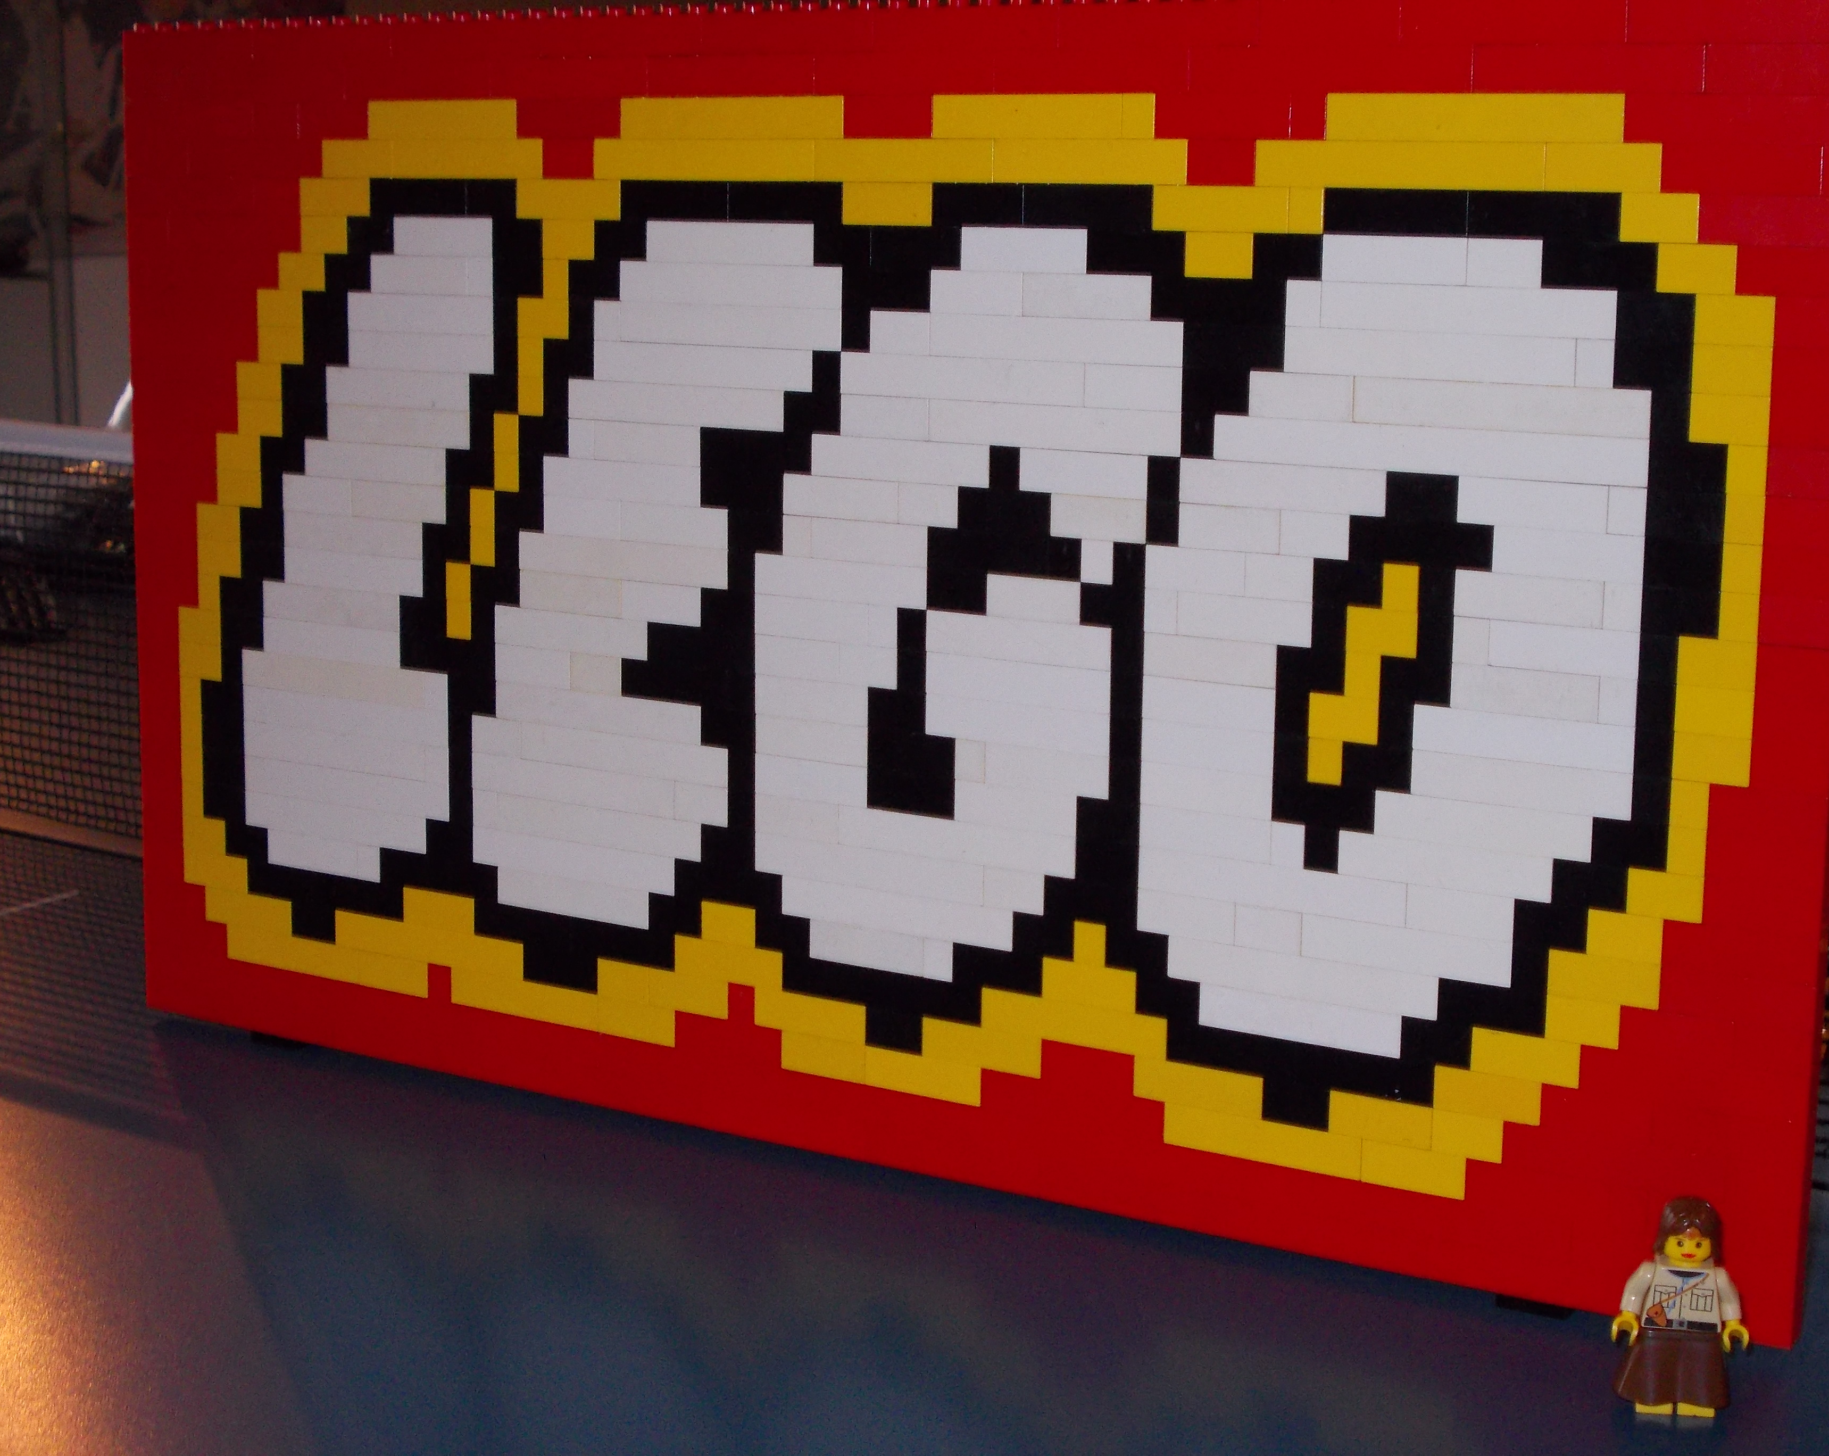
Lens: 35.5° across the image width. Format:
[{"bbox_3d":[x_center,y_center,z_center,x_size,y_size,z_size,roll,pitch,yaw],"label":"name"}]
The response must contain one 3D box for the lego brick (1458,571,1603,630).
[{"bbox_3d":[0.127,-0.027,0.586,0.032,0.010,0.008,7,13,31],"label":"lego brick"}]

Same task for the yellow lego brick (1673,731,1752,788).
[{"bbox_3d":[0.160,0.005,0.569,0.016,0.010,0.008,7,12,31],"label":"yellow lego brick"}]

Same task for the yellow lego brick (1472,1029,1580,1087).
[{"bbox_3d":[0.129,0.068,0.598,0.024,0.010,0.008,7,12,31],"label":"yellow lego brick"}]

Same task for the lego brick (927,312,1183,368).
[{"bbox_3d":[0.033,-0.086,0.633,0.064,0.010,0.008,7,12,31],"label":"lego brick"}]

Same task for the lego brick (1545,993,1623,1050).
[{"bbox_3d":[0.140,0.060,0.591,0.016,0.010,0.008,7,12,31],"label":"lego brick"}]

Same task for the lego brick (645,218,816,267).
[{"bbox_3d":[-0.041,-0.115,0.675,0.048,0.010,0.008,7,13,31],"label":"lego brick"}]

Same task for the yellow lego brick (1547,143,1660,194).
[{"bbox_3d":[0.137,-0.110,0.562,0.024,0.010,0.008,7,12,31],"label":"yellow lego brick"}]

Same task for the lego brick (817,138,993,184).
[{"bbox_3d":[-0.001,-0.128,0.645,0.048,0.010,0.008,7,12,31],"label":"lego brick"}]

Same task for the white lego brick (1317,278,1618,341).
[{"bbox_3d":[0.113,-0.085,0.581,0.064,0.010,0.008,7,12,31],"label":"white lego brick"}]

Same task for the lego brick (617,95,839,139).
[{"bbox_3d":[-0.041,-0.143,0.670,0.064,0.010,0.008,7,13,31],"label":"lego brick"}]

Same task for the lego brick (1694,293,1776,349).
[{"bbox_3d":[0.160,-0.079,0.553,0.016,0.010,0.008,7,12,31],"label":"lego brick"}]

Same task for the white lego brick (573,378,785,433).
[{"bbox_3d":[-0.056,-0.078,0.690,0.064,0.010,0.008,7,12,31],"label":"white lego brick"}]

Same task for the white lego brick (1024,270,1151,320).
[{"bbox_3d":[0.040,-0.095,0.628,0.032,0.010,0.008,7,12,31],"label":"white lego brick"}]

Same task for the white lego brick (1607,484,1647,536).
[{"bbox_3d":[0.143,-0.044,0.569,0.008,0.010,0.008,7,12,31],"label":"white lego brick"}]

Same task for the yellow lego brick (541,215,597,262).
[{"bbox_3d":[-0.082,-0.119,0.699,0.016,0.010,0.008,7,12,31],"label":"yellow lego brick"}]

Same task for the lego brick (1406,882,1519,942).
[{"bbox_3d":[0.116,0.038,0.601,0.024,0.010,0.008,7,12,31],"label":"lego brick"}]

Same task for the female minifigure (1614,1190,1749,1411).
[{"bbox_3d":[0.146,0.109,0.547,0.025,0.042,0.013,2,10,9],"label":"female minifigure"}]

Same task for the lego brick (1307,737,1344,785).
[{"bbox_3d":[0.089,0.006,0.612,0.008,0.010,0.008,7,12,31],"label":"lego brick"}]

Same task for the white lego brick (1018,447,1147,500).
[{"bbox_3d":[0.040,-0.057,0.635,0.032,0.010,0.008,7,12,31],"label":"white lego brick"}]

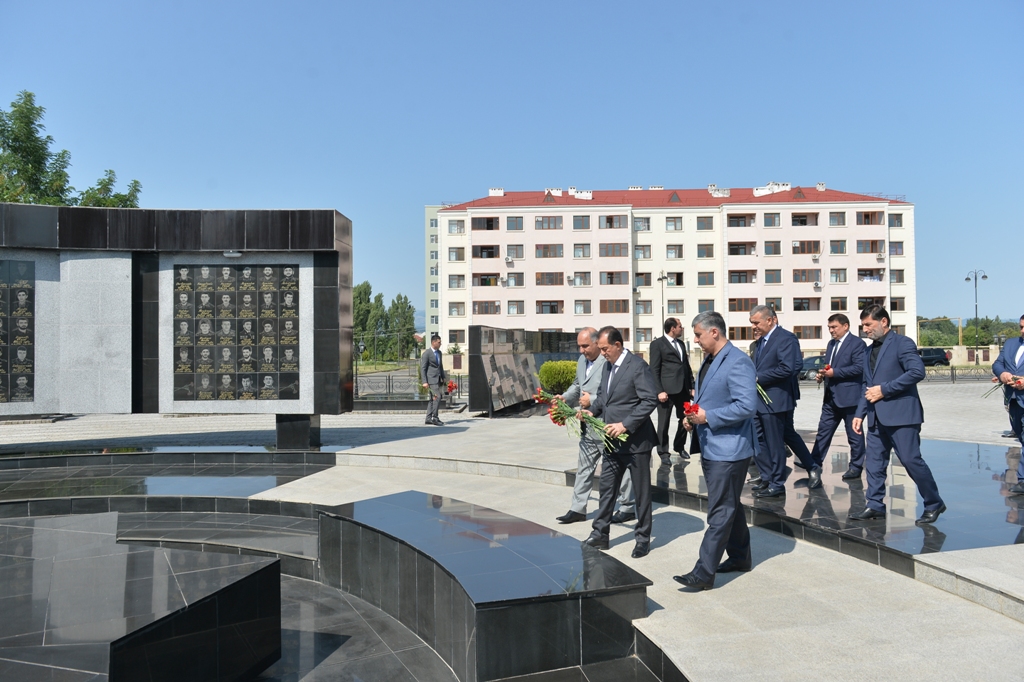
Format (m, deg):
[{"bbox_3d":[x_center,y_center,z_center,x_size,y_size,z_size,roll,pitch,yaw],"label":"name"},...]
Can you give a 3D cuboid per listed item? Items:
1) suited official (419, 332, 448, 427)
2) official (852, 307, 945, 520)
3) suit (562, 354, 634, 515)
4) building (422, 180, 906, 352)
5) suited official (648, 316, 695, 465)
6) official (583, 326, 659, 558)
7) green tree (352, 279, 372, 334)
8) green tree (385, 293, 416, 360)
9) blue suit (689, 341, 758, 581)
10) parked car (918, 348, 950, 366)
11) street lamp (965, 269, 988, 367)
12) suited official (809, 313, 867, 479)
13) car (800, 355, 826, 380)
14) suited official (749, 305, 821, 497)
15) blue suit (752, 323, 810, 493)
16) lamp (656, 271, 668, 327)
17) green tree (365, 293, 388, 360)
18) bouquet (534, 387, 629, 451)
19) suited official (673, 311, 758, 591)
[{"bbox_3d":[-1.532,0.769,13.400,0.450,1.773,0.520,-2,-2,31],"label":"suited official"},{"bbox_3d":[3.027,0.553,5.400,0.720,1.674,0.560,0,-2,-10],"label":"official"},{"bbox_3d":[0.803,0.851,6.188,0.540,1.460,0.520,0,-1,-20],"label":"suit"},{"bbox_3d":[17.223,-7.474,78.637,50.500,20.500,13.000,-1,-1,0],"label":"building"},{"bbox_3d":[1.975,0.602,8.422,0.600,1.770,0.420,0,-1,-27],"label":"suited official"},{"bbox_3d":[0.834,0.744,5.200,0.580,1.710,0.580,0,-2,-28],"label":"official"},{"bbox_3d":[-27.751,-3.001,125.000,5.500,15.973,5.500,-1,-1,0],"label":"green tree"},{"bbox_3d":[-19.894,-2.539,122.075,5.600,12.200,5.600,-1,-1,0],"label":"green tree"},{"bbox_3d":[1.414,0.783,4.568,0.490,1.530,0.520,-1,-1,-6],"label":"blue suit"},{"bbox_3d":[33.746,1.516,57.000,4.650,1.745,1.860,-1,-1,2],"label":"parked car"},{"bbox_3d":[36.053,-1.755,53.036,0.450,7.450,2.400,-1,-1,0],"label":"street lamp"},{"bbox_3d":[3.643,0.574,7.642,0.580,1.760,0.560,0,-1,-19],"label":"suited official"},{"bbox_3d":[18.936,1.573,40.700,4.450,1.439,1.760,-1,-1,2],"label":"car"},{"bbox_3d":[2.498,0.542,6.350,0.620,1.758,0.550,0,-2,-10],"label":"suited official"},{"bbox_3d":[2.566,0.647,6.521,0.500,1.540,0.540,0,-1,-9],"label":"blue suit"},{"bbox_3d":[12.596,-1.616,57.000,0.550,8.541,2.600,-1,-1,0],"label":"lamp"},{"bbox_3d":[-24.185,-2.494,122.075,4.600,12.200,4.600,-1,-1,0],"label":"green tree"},{"bbox_3d":[0.540,0.594,5.300,0.780,0.320,0.320,27,11,27],"label":"bouquet"},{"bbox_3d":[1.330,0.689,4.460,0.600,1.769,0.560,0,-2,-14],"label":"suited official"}]

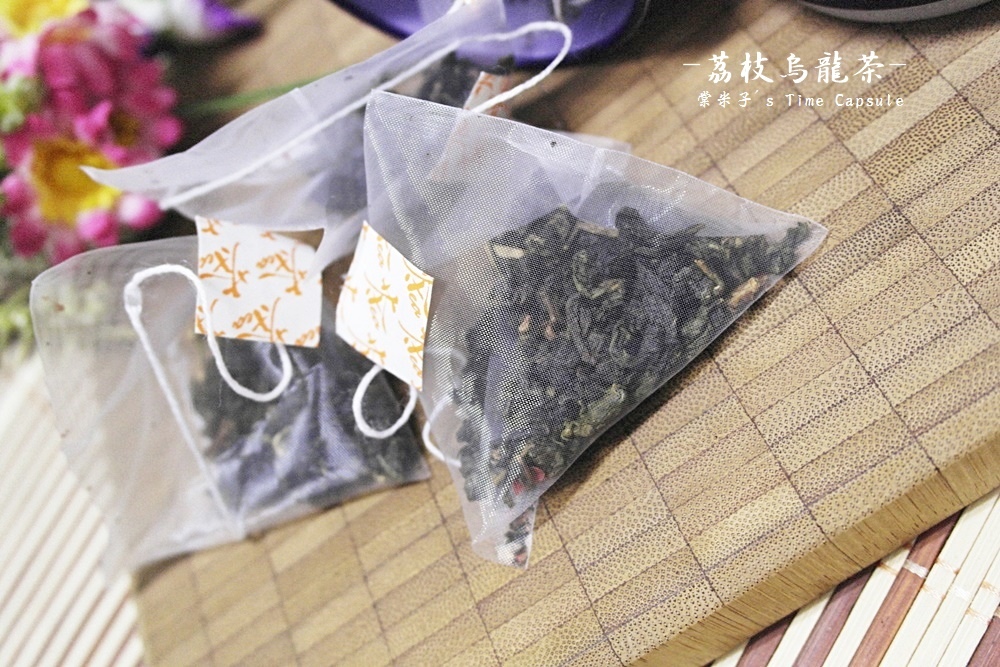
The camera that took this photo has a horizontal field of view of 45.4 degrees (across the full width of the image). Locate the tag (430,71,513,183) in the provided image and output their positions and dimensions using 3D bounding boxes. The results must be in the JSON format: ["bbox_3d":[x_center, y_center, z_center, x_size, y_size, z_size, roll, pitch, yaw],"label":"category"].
[{"bbox_3d":[-0.005,-0.038,0.218,0.003,0.021,0.022,28,96,21],"label":"tag"}]

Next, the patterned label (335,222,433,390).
[{"bbox_3d":[-0.019,-0.004,0.201,0.022,0.003,0.022,36,126,35],"label":"patterned label"}]

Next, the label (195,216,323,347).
[{"bbox_3d":[-0.042,-0.009,0.206,0.022,0.022,0.002,6,25,0],"label":"label"}]

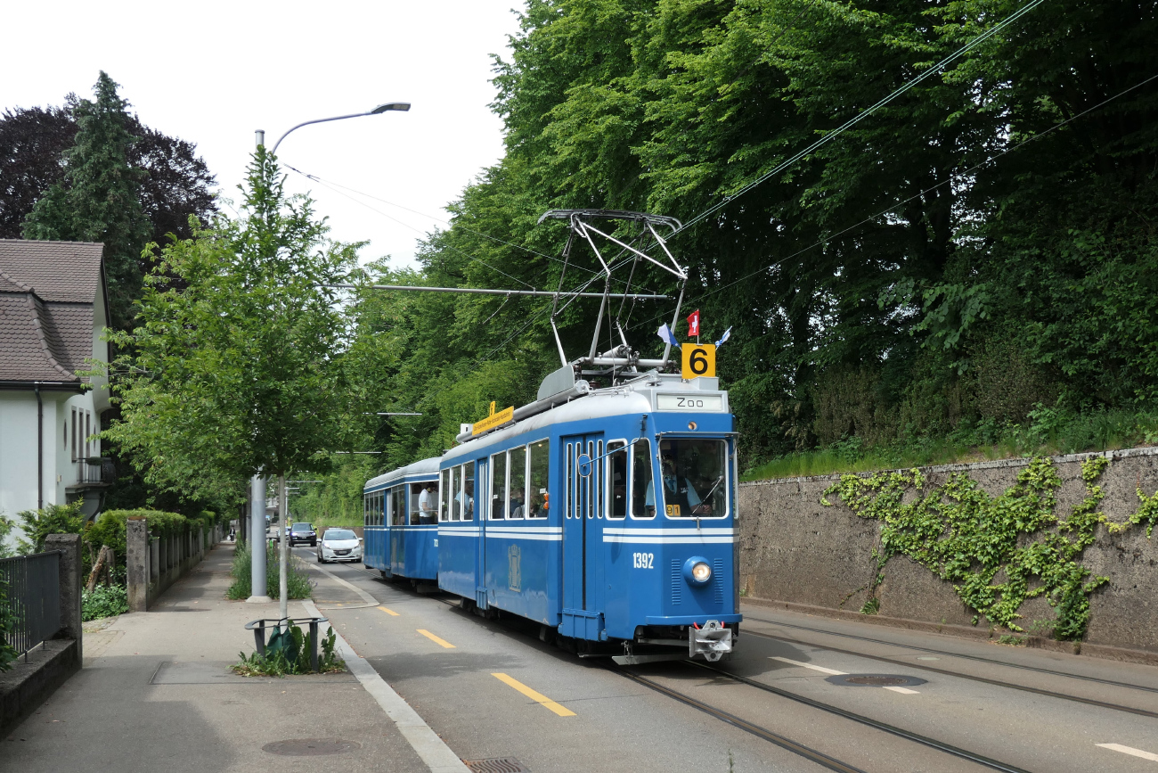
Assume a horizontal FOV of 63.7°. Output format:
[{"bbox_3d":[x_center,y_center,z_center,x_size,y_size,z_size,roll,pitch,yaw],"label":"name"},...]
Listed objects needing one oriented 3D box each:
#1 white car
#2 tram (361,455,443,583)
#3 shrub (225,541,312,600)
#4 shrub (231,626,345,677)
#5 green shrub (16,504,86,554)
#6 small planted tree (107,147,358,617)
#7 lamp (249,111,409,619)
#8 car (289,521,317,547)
[{"bbox_3d":[-10.640,7.060,41.400,1.780,1.460,4.000,3,-9,-20],"label":"white car"},{"bbox_3d":[-4.500,4.100,27.000,2.200,3.100,12.600,3,-9,-20],"label":"tram"},{"bbox_3d":[-7.050,4.140,21.100,1.750,1.150,2.600,1,-4,-20],"label":"shrub"},{"bbox_3d":[-3.150,2.780,10.100,1.200,0.520,0.950,1,-4,-20],"label":"shrub"},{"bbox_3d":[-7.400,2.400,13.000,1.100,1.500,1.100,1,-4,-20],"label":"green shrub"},{"bbox_3d":[-3.650,0.240,10.150,2.550,5.650,2.500,1,-4,-20],"label":"small planted tree"},{"bbox_3d":[-5.320,-0.800,20.100,3.300,10.500,0.450,1,-4,-20],"label":"lamp"},{"bbox_3d":[-21.400,11.450,72.000,2.000,1.820,4.900,2,-9,-19],"label":"car"}]

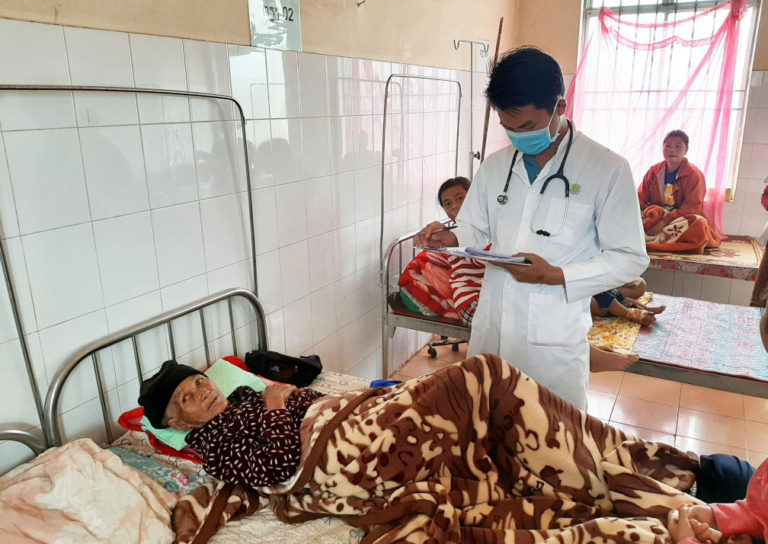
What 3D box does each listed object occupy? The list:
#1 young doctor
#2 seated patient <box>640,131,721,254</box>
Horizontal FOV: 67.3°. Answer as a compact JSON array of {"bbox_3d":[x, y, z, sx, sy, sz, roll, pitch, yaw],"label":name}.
[{"bbox_3d":[0.420,0.177,1.810,0.500,1.690,0.530,-16,22,-42],"label":"young doctor"},{"bbox_3d":[2.001,-0.570,3.945,0.660,0.790,0.600,10,20,35],"label":"seated patient"}]

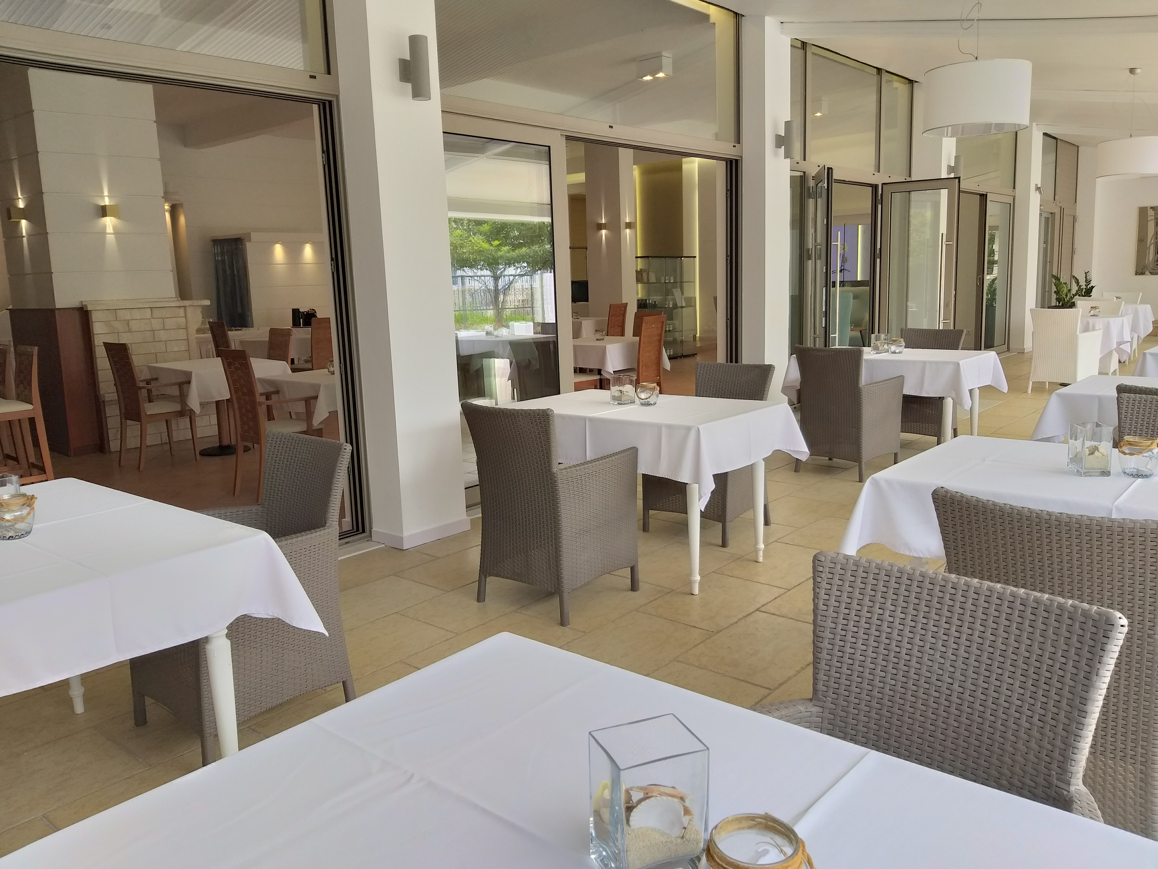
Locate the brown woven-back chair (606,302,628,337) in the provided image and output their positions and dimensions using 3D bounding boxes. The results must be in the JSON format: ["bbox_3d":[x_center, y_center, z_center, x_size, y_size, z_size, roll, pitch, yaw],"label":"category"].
[{"bbox_3d":[0.420,-1.402,12.707,0.570,1.000,0.520,7,14,41],"label":"brown woven-back chair"}]

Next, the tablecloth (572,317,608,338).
[{"bbox_3d":[-0.002,-1.677,13.971,0.950,0.330,1.050,6,13,40],"label":"tablecloth"}]

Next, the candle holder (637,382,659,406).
[{"bbox_3d":[0.329,-0.192,4.197,0.108,0.104,0.108,-2,10,0],"label":"candle holder"}]

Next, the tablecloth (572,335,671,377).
[{"bbox_3d":[0.256,-0.787,8.849,0.950,0.330,1.060,6,13,40],"label":"tablecloth"}]

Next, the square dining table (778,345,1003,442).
[{"bbox_3d":[2.327,-0.243,6.587,1.340,0.742,0.880,7,14,41],"label":"square dining table"}]

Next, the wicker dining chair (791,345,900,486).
[{"bbox_3d":[1.845,-0.181,5.989,0.535,0.880,0.565,8,14,44],"label":"wicker dining chair"}]

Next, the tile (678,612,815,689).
[{"bbox_3d":[0.691,0.790,3.233,0.400,0.010,0.600,7,13,41],"label":"tile"}]

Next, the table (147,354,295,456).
[{"bbox_3d":[-3.163,-0.247,7.663,1.060,0.757,0.900,7,14,41],"label":"table"}]

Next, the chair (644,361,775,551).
[{"bbox_3d":[0.704,0.081,4.708,0.535,0.880,0.565,6,13,39],"label":"chair"}]

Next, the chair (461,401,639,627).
[{"bbox_3d":[-0.109,0.280,3.755,0.530,0.885,0.590,6,13,38],"label":"chair"}]

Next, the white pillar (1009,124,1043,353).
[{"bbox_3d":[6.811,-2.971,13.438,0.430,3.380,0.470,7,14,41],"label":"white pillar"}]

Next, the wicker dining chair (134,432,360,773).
[{"bbox_3d":[-1.068,0.486,2.736,0.535,0.880,0.565,7,13,42],"label":"wicker dining chair"}]

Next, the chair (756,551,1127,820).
[{"bbox_3d":[0.425,0.707,1.282,0.555,0.875,0.610,7,14,43],"label":"chair"}]

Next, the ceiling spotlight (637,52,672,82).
[{"bbox_3d":[0.869,-4.229,10.017,0.373,0.225,0.193,7,13,41],"label":"ceiling spotlight"}]

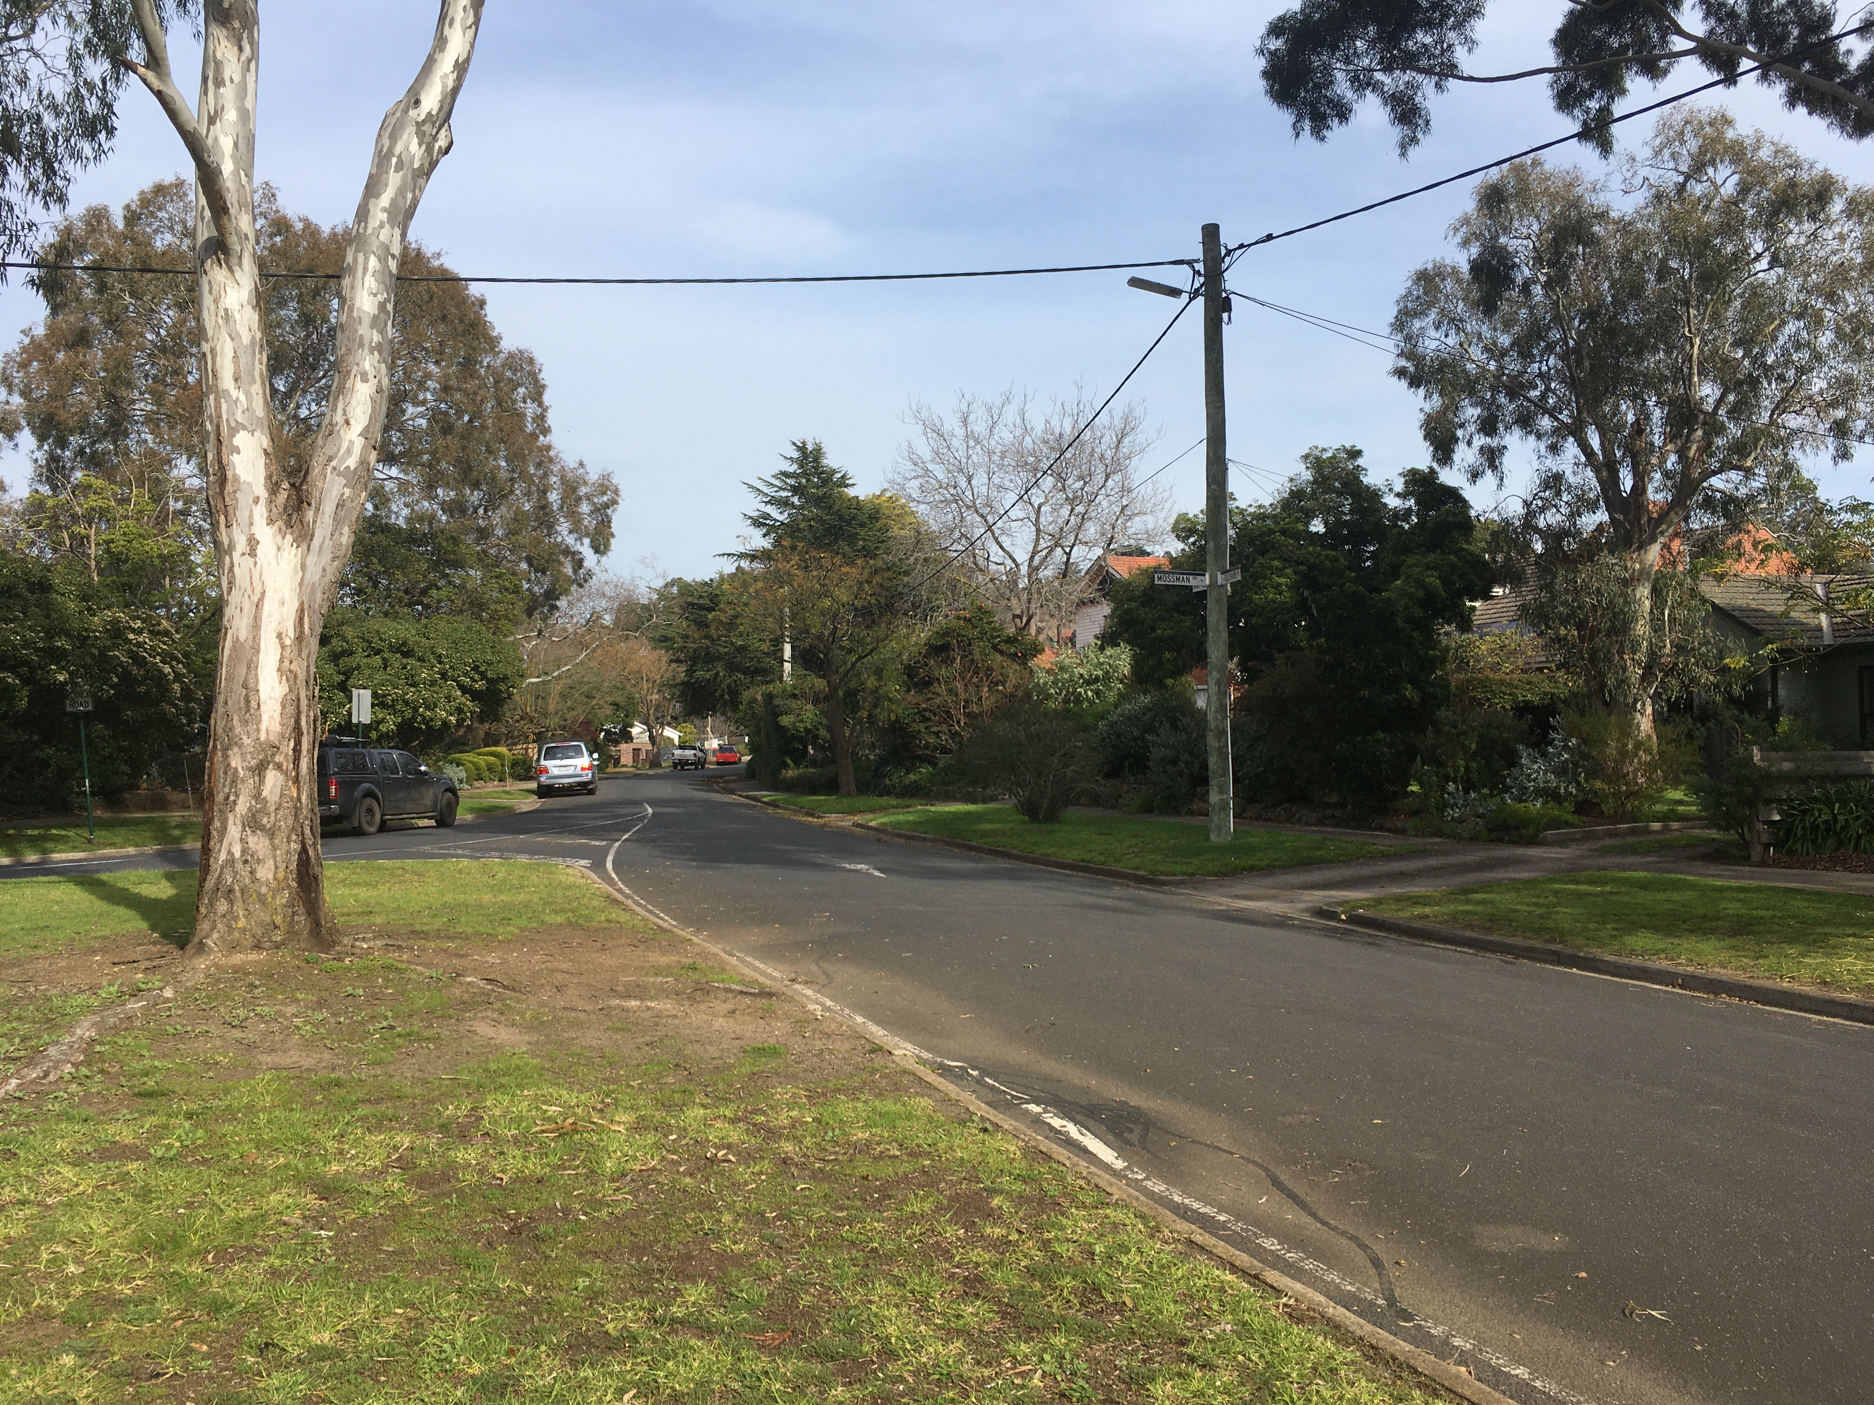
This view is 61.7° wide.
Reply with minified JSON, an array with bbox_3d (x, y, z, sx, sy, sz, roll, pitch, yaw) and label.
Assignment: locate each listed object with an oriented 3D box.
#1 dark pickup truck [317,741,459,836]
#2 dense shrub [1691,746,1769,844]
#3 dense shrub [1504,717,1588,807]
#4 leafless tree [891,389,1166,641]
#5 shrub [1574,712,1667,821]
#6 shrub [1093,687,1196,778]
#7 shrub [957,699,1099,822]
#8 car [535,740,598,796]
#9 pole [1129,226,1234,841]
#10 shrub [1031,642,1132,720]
[{"bbox_3d":[-12.150,1.820,33.600,1.880,1.860,5.250,-1,-2,12],"label":"dark pickup truck"},{"bbox_3d":[9.503,1.113,18.800,0.950,1.200,0.950,-1,-2,27],"label":"dense shrub"},{"bbox_3d":[9.505,0.948,24.500,1.280,1.450,1.250,-1,-2,21],"label":"dense shrub"},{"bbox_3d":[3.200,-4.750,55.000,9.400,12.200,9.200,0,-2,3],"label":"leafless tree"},{"bbox_3d":[10.441,0.985,24.000,1.420,1.700,1.400,-1,-2,24],"label":"shrub"},{"bbox_3d":[4.574,0.688,34.300,2.200,2.050,2.100,-1,-2,8],"label":"shrub"},{"bbox_3d":[1.708,1.079,29.300,2.600,2.300,2.400,0,-2,3],"label":"shrub"},{"bbox_3d":[-13.400,2.330,57.000,1.980,1.880,4.850,0,-2,-10],"label":"car"},{"bbox_3d":[3.620,-2.570,23.400,1.700,9.300,0.400,0,-2,-21],"label":"pole"},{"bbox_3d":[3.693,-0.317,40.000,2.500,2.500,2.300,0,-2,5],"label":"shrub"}]

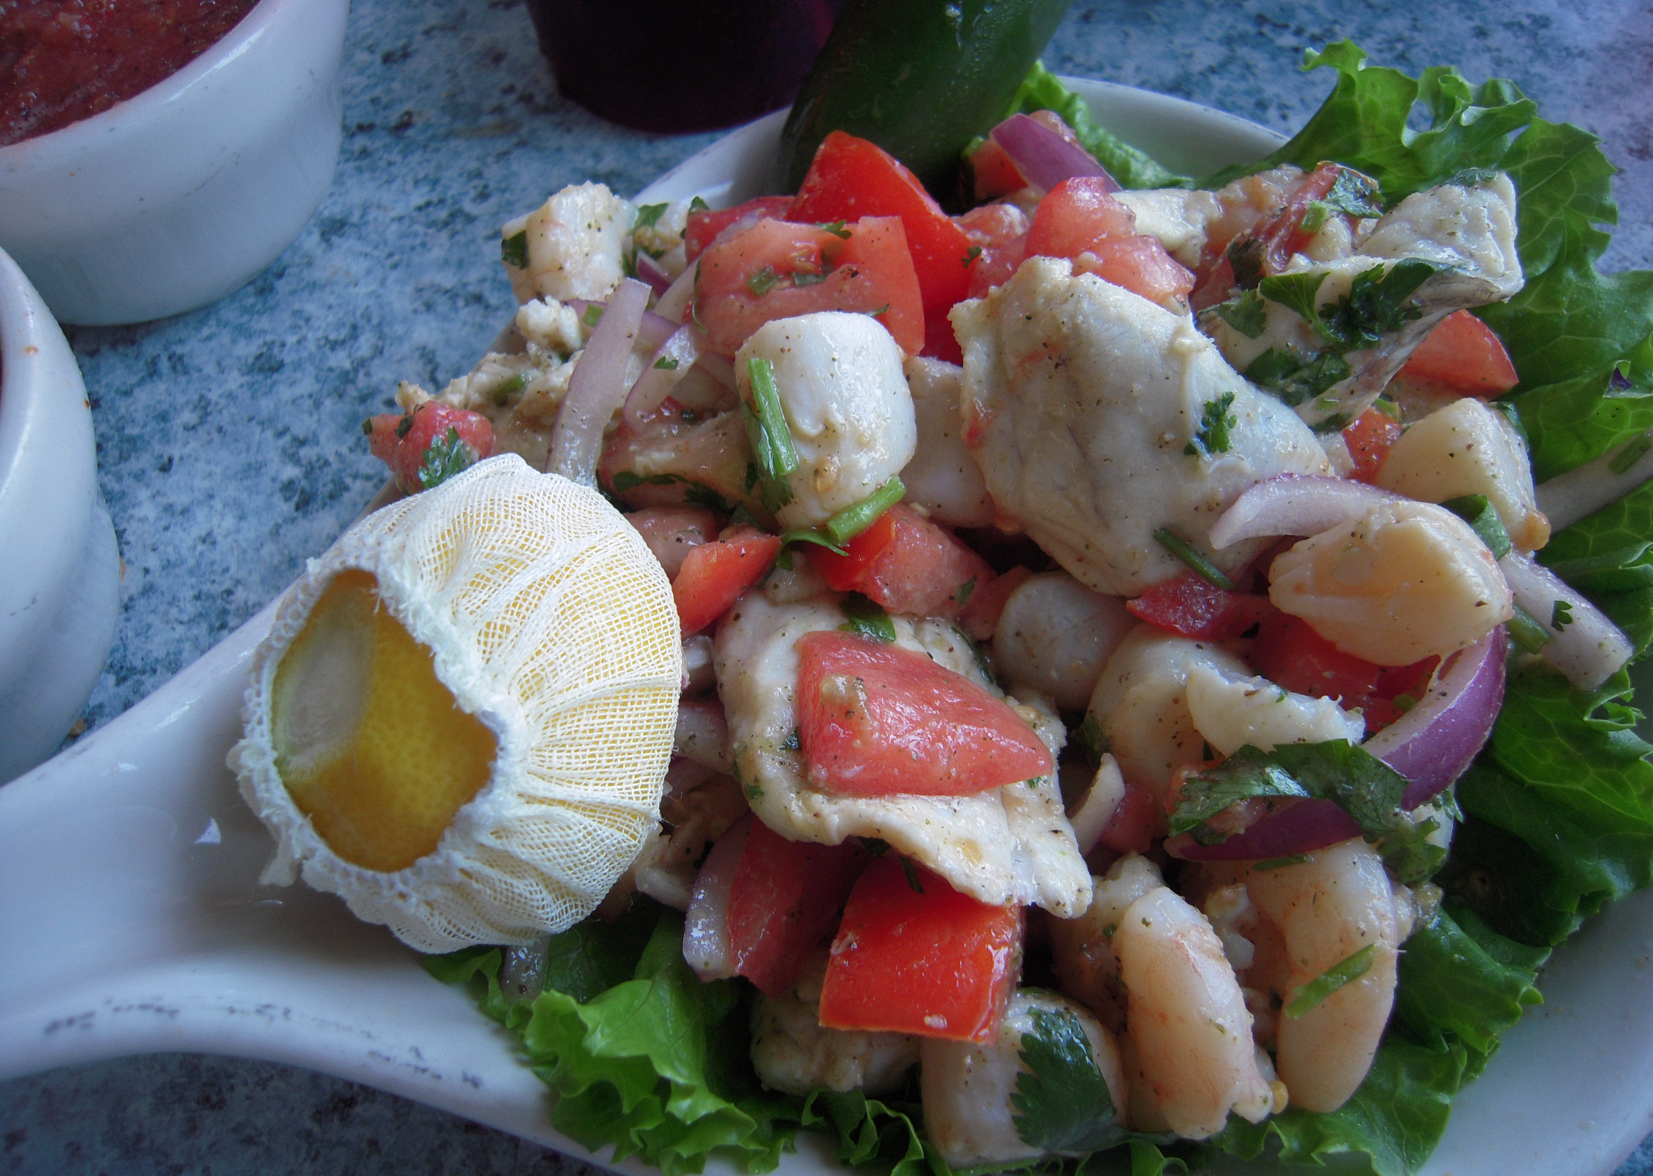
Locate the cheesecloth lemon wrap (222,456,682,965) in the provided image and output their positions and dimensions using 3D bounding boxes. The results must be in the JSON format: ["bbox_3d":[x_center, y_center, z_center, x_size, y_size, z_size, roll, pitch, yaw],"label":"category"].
[{"bbox_3d":[-0.052,0.015,0.169,0.062,0.035,0.062,-4,84,38],"label":"cheesecloth lemon wrap"}]

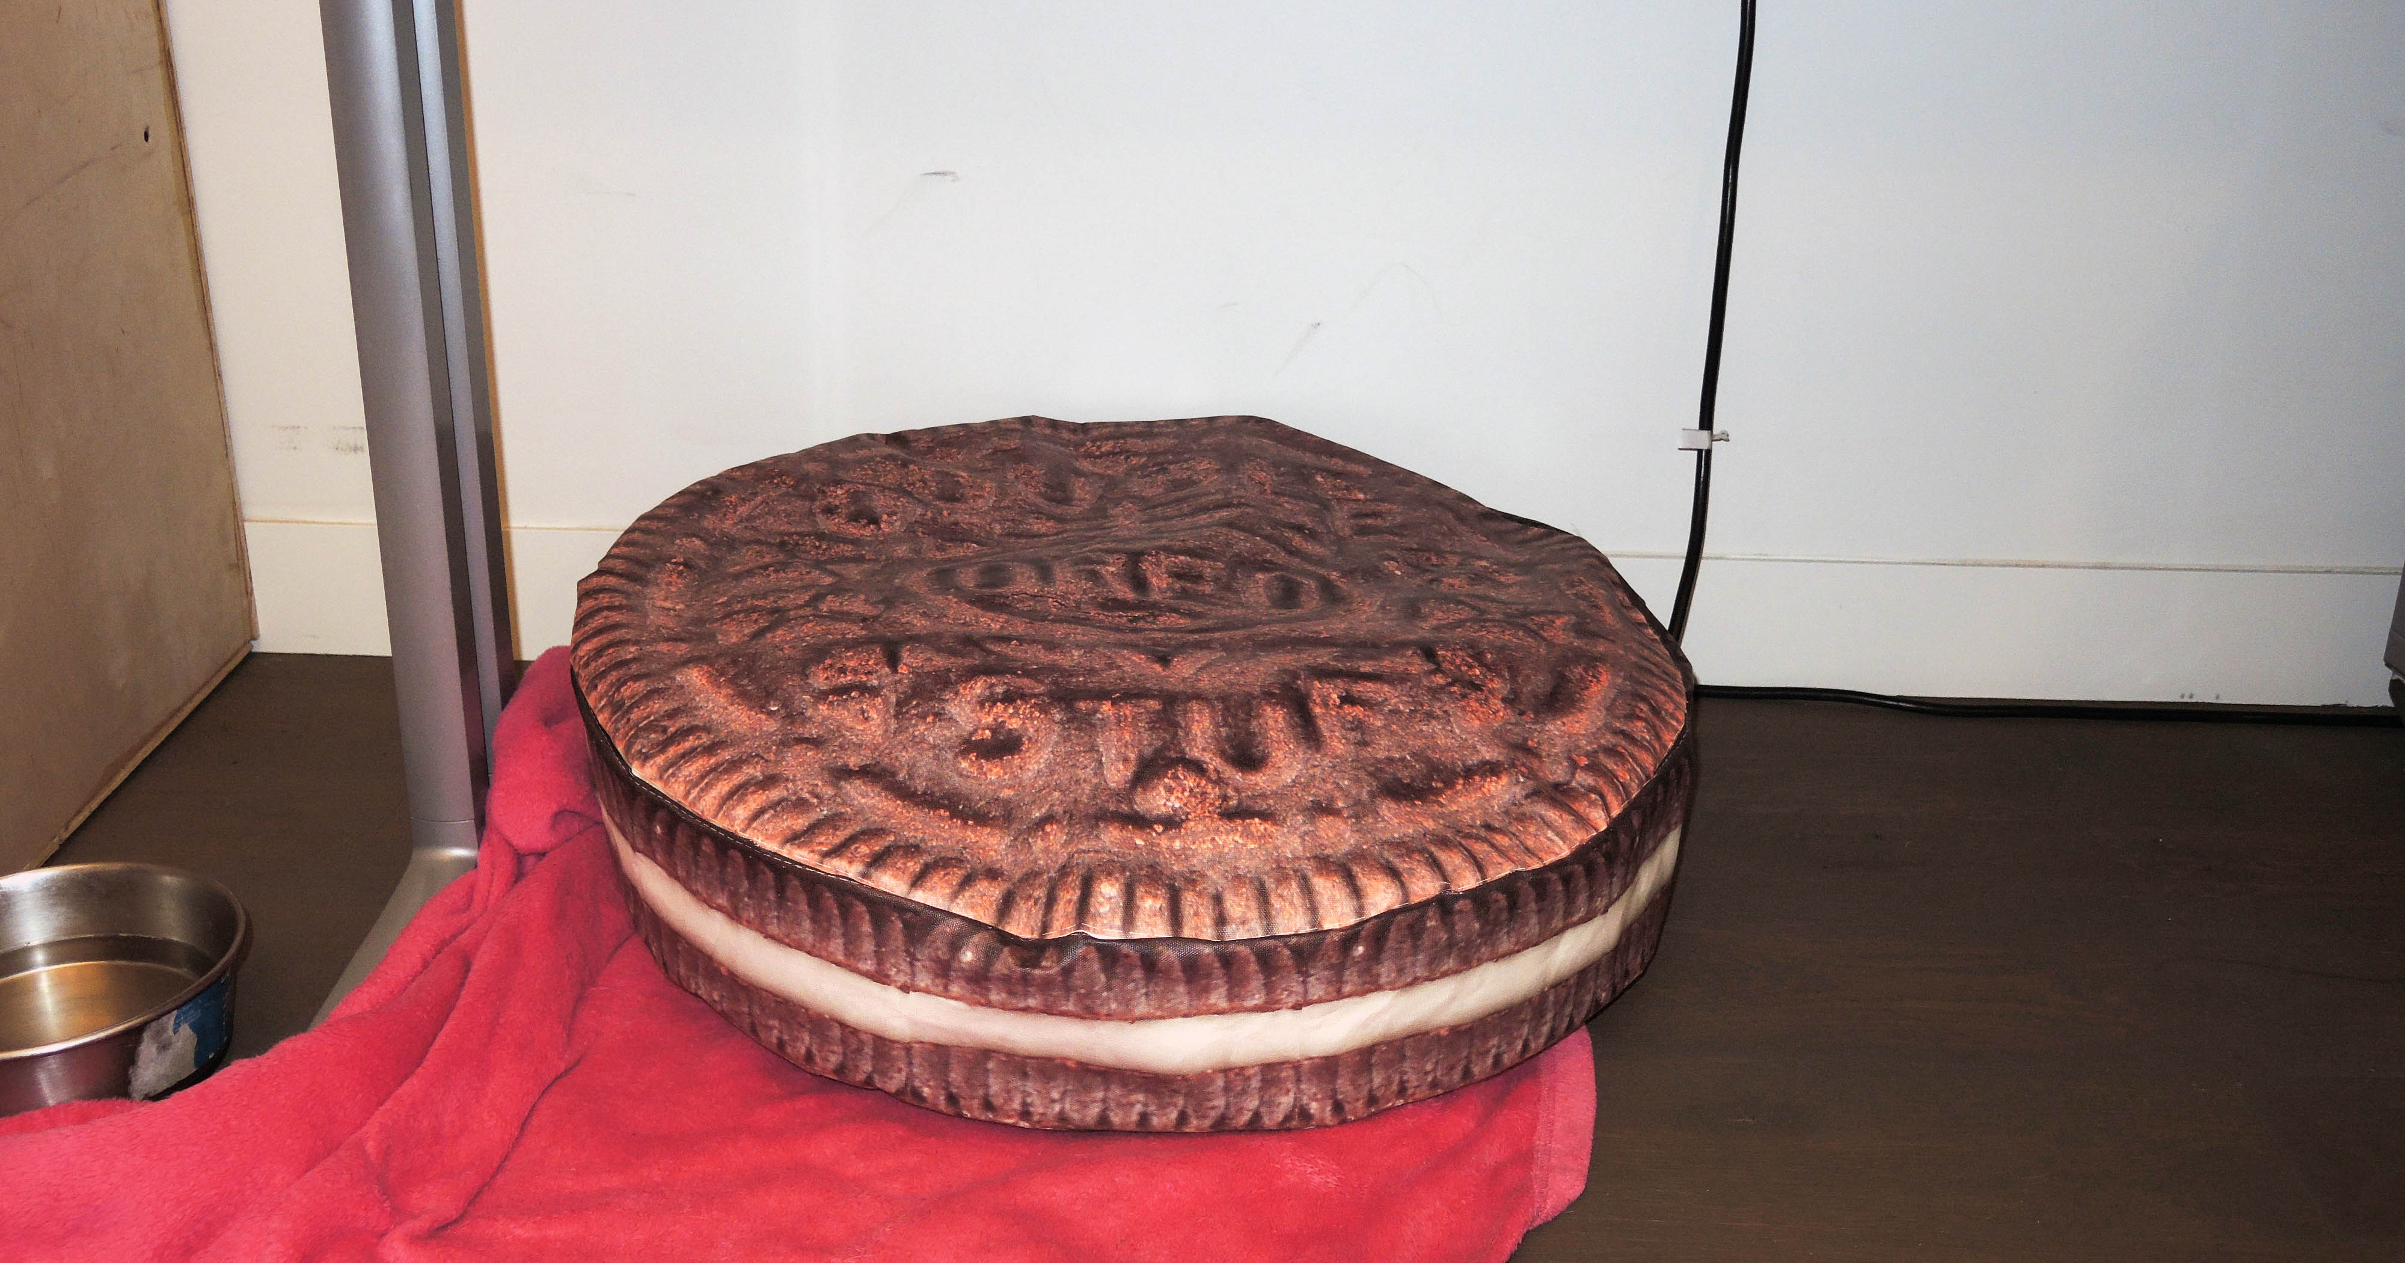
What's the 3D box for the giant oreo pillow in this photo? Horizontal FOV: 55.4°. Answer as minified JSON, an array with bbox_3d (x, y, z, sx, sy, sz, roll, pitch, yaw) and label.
[{"bbox_3d":[-0.040,0.044,1.374,0.648,0.122,0.645,4,26,-2],"label":"giant oreo pillow"}]

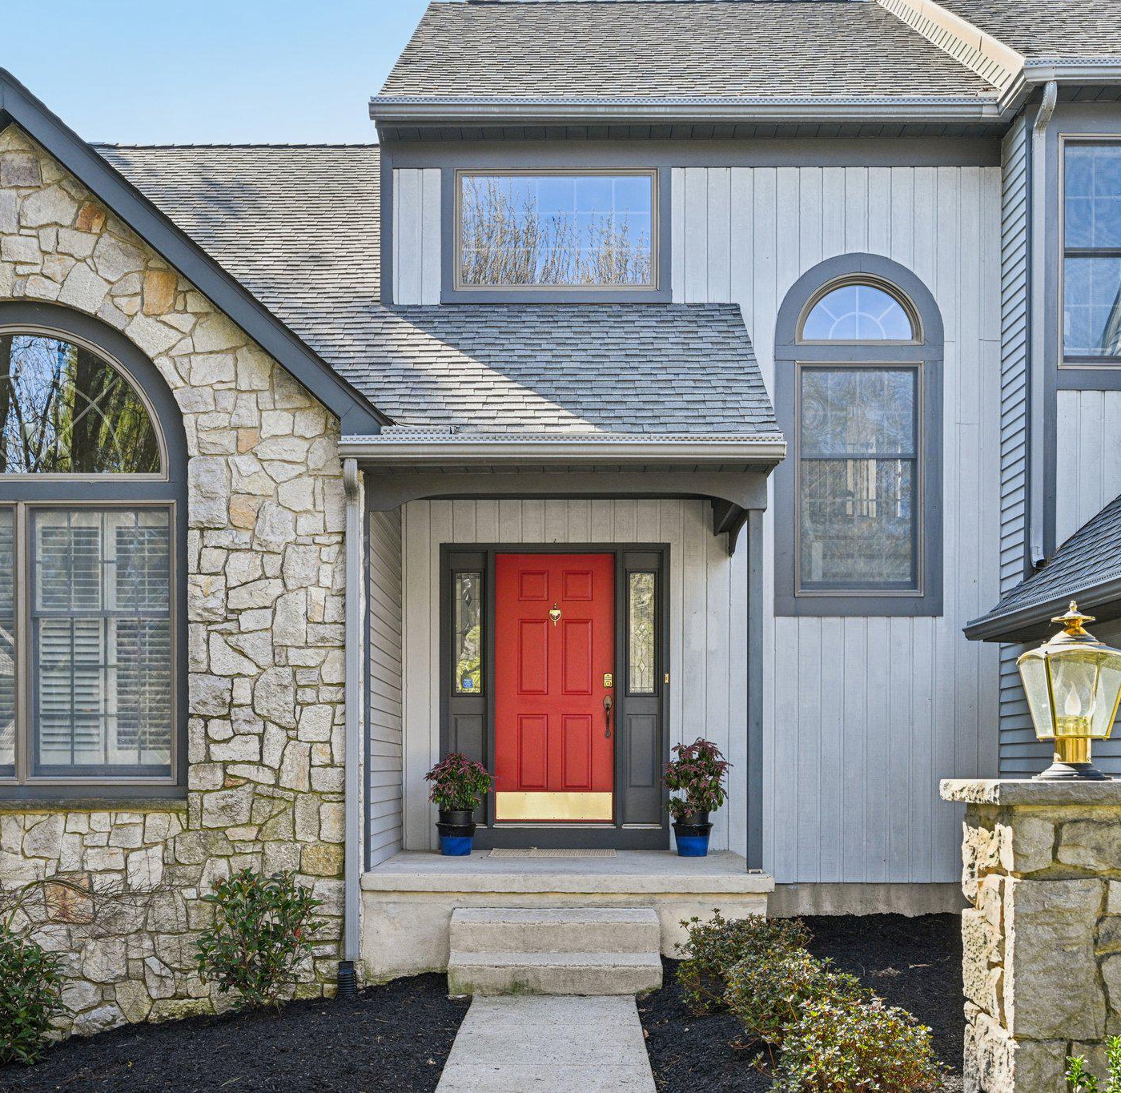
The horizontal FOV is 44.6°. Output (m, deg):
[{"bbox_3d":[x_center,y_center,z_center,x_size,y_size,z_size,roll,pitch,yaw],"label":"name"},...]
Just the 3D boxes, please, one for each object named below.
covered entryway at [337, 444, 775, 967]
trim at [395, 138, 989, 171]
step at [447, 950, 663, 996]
[{"bbox_3d":[0.000,1.020,9.030,2.540,3.180,2.350,0,-3,0],"label":"covered entryway"},{"bbox_3d":[1.000,-2.960,10.300,4.690,0.245,0.060,0,-3,0],"label":"trim"},{"bbox_3d":[-0.030,2.345,7.500,1.170,0.160,0.370,0,-3,0],"label":"step"}]

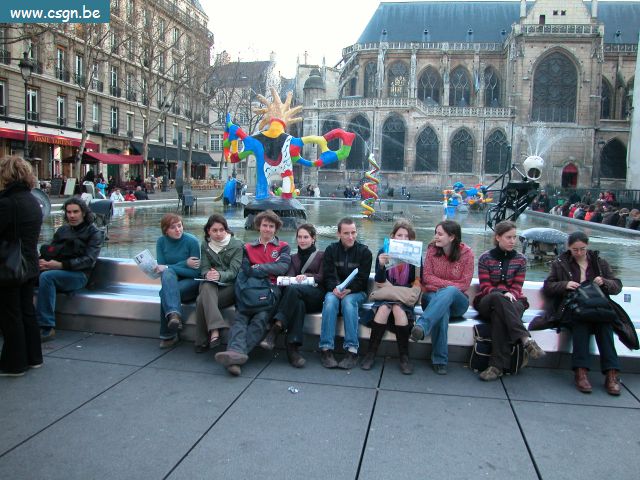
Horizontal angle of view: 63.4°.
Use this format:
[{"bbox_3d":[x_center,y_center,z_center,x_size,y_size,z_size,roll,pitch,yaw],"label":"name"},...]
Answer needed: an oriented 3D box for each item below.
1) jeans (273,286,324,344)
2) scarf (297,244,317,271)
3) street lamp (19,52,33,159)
[{"bbox_3d":[-0.162,0.633,4.614,0.380,0.500,0.660,3,7,20],"label":"jeans"},{"bbox_3d":[-0.111,0.152,4.656,0.190,0.240,0.170,2,6,14],"label":"scarf"},{"bbox_3d":[-11.207,-4.433,19.700,0.580,5.300,0.580,2,6,12],"label":"street lamp"}]

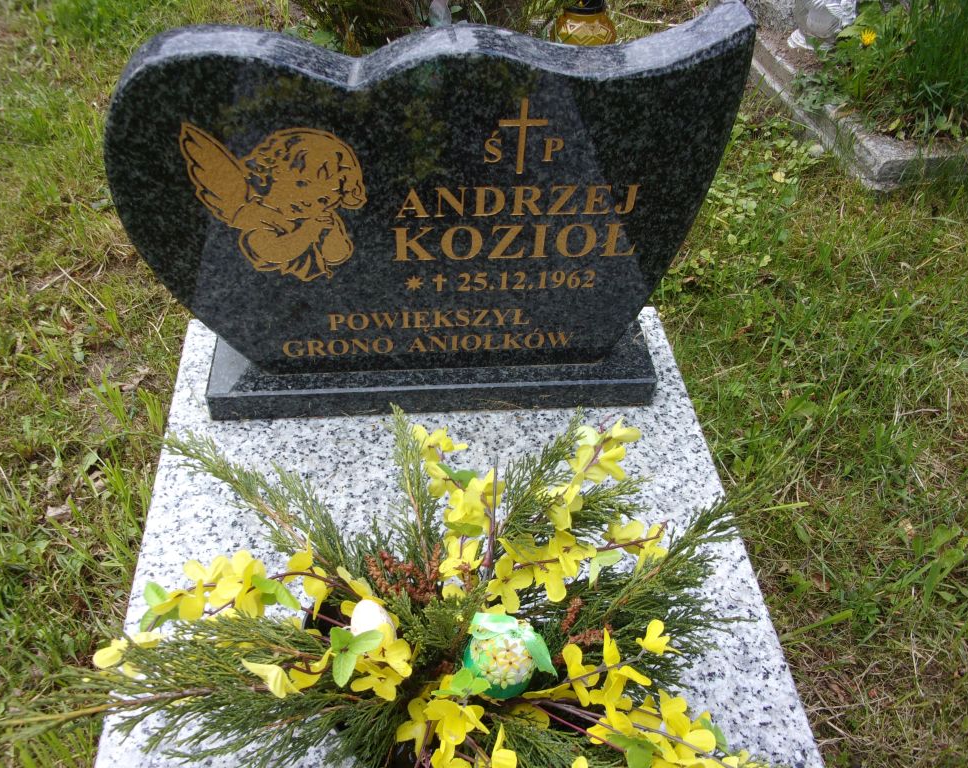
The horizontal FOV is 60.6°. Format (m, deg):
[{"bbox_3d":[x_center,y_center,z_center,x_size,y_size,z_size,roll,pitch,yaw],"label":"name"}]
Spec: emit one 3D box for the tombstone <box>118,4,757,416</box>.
[{"bbox_3d":[-0.061,-0.169,0.881,0.577,0.456,0.127,-2,46,-6],"label":"tombstone"}]

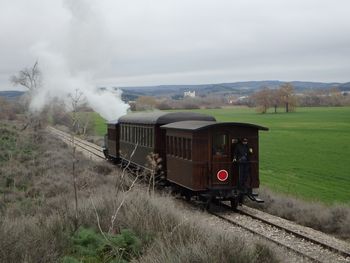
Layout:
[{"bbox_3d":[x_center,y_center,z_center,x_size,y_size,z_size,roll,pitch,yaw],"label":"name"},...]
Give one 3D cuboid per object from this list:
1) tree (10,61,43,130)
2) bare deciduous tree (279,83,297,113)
[{"bbox_3d":[-22.170,-5.410,108.000,5.200,10.500,5.200,-1,2,0],"label":"tree"},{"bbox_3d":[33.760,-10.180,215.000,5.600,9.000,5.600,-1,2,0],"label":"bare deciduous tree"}]

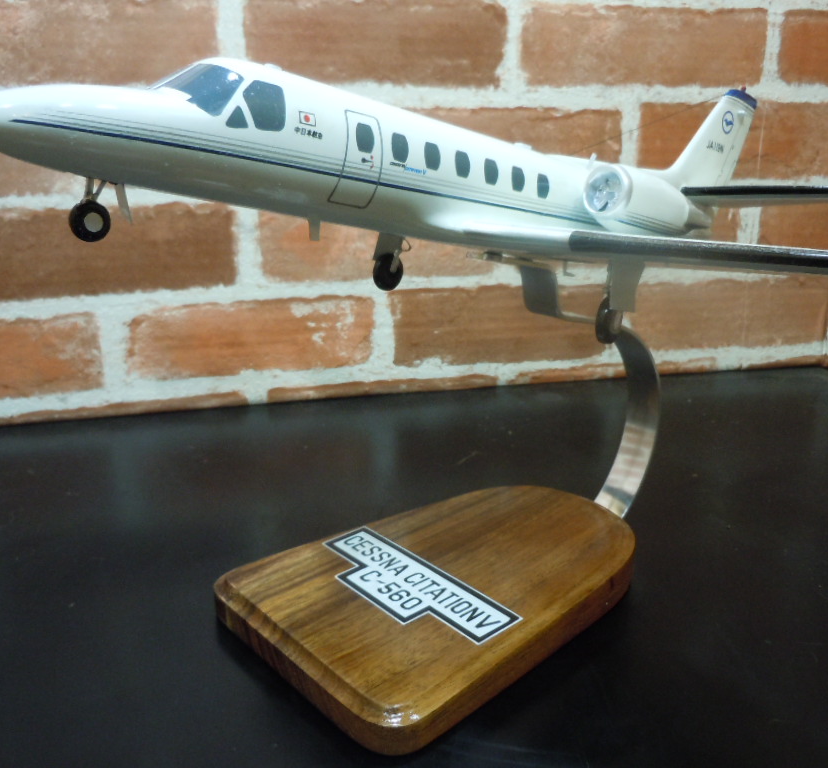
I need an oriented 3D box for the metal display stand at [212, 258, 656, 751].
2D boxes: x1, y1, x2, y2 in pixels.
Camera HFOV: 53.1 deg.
[{"bbox_3d":[0.037,0.022,0.379,0.236,0.154,0.131,-15,23,-38],"label":"metal display stand"}]

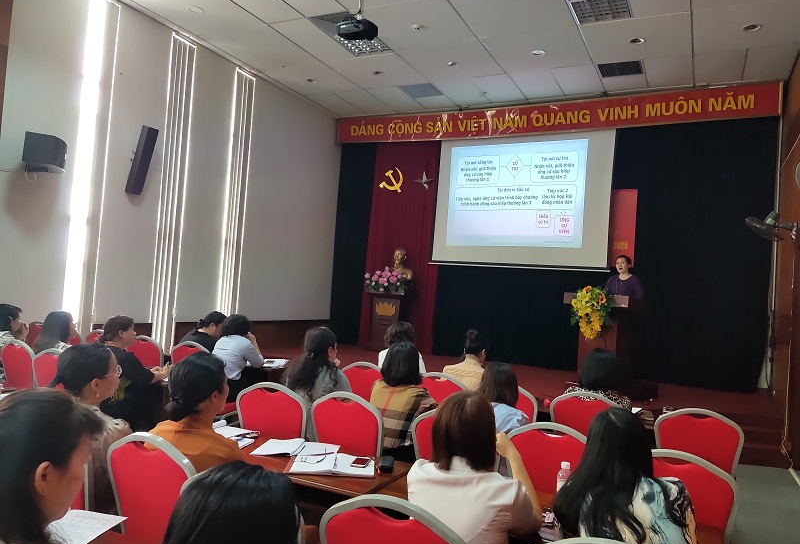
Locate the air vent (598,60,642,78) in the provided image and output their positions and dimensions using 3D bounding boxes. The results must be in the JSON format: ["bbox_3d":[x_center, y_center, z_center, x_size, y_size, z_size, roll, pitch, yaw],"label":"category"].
[{"bbox_3d":[2.998,-2.754,7.842,0.560,0.040,0.500,3,-2,27],"label":"air vent"}]

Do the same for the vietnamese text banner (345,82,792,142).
[{"bbox_3d":[1.989,-2.506,9.402,7.092,0.492,0.120,4,-2,27],"label":"vietnamese text banner"}]

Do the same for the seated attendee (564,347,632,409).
[{"bbox_3d":[1.305,1.087,3.850,0.480,1.160,0.650,3,-2,27],"label":"seated attendee"}]

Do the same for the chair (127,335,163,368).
[{"bbox_3d":[-2.121,1.035,5.219,0.465,0.930,0.570,3,-2,27],"label":"chair"}]

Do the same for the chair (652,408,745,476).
[{"bbox_3d":[1.839,1.283,3.625,0.460,0.930,0.570,4,-2,27],"label":"chair"}]

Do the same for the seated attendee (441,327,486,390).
[{"bbox_3d":[0.514,1.057,4.508,0.480,1.230,0.750,3,-2,27],"label":"seated attendee"}]

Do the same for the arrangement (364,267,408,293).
[{"bbox_3d":[-0.230,0.117,9.393,0.690,0.380,0.350,4,-2,27],"label":"arrangement"}]

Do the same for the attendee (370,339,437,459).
[{"bbox_3d":[0.001,0.970,3.231,0.460,1.170,0.620,3,-2,27],"label":"attendee"}]

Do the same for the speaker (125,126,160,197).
[{"bbox_3d":[-3.132,-1.349,7.025,0.115,0.830,0.145,19,5,25],"label":"speaker"}]

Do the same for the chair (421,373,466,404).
[{"bbox_3d":[0.335,1.143,4.005,0.440,0.920,0.560,3,-2,27],"label":"chair"}]

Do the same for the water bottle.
[{"bbox_3d":[0.514,0.698,1.815,0.061,0.200,0.061,3,-2,27],"label":"water bottle"}]

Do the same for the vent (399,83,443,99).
[{"bbox_3d":[0.357,-2.883,9.197,0.570,0.050,0.570,4,-2,27],"label":"vent"}]

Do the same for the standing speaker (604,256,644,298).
[{"bbox_3d":[2.703,0.633,7.127,0.480,1.670,0.350,3,-2,27],"label":"standing speaker"}]

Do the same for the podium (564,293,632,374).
[{"bbox_3d":[2.485,0.868,7.326,0.760,1.150,0.520,4,-2,27],"label":"podium"}]

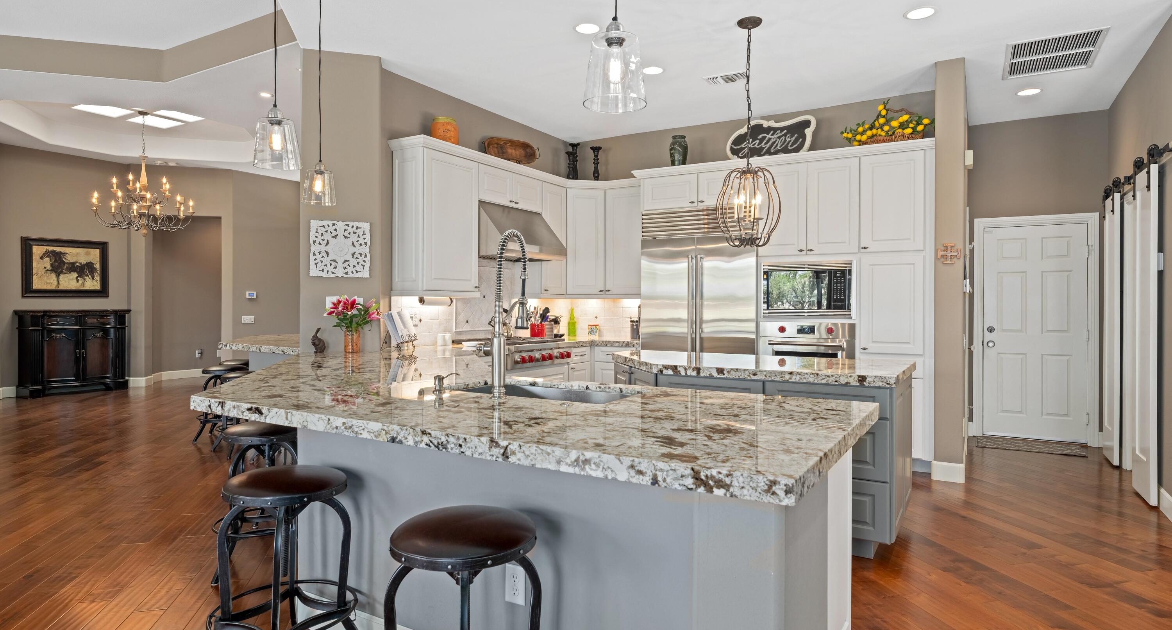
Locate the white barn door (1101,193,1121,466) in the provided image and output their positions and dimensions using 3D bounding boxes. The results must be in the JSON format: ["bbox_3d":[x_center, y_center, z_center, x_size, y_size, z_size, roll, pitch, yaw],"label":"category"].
[{"bbox_3d":[4.242,0.130,5.273,0.040,2.100,0.470,1,1,31],"label":"white barn door"}]

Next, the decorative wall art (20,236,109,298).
[{"bbox_3d":[-7.164,-0.636,9.004,0.050,0.800,1.000,1,1,31],"label":"decorative wall art"}]

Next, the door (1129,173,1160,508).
[{"bbox_3d":[3.739,0.118,4.353,0.040,2.165,0.530,0,1,31],"label":"door"}]

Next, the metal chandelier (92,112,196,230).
[{"bbox_3d":[-5.501,-1.743,8.082,1.080,1.500,1.080,1,1,31],"label":"metal chandelier"}]

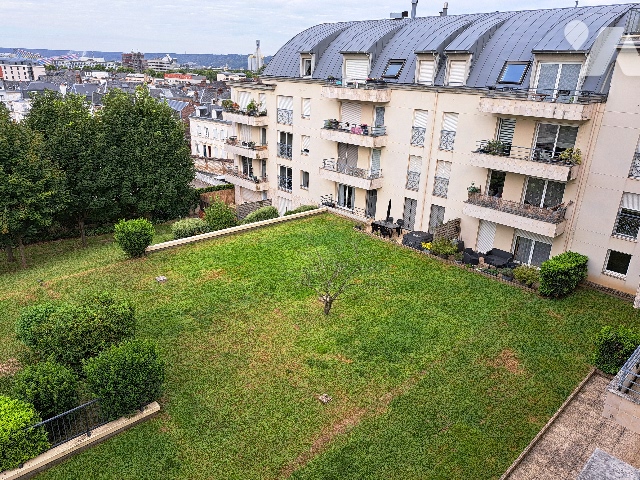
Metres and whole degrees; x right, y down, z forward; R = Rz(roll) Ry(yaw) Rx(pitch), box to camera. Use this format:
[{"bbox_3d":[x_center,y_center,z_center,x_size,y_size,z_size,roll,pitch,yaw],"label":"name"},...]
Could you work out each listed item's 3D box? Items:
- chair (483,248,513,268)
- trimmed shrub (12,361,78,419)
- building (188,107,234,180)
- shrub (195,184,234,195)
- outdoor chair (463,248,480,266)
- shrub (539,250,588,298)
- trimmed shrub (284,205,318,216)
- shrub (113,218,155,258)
[{"bbox_3d":[9.509,1.089,23.838,0.850,0.770,1.200,-17,28,-41],"label":"chair"},{"bbox_3d":[-8.272,4.380,13.491,1.700,1.650,1.750,21,29,39],"label":"trimmed shrub"},{"bbox_3d":[-12.966,-17.178,70.356,14.000,9.300,9.000,20,28,39],"label":"building"},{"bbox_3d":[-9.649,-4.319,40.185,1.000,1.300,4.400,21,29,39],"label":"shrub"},{"bbox_3d":[8.177,0.955,23.950,0.680,0.740,0.720,-4,22,-13],"label":"outdoor chair"},{"bbox_3d":[11.658,1.717,21.304,2.050,1.550,1.200,-17,28,-41],"label":"shrub"},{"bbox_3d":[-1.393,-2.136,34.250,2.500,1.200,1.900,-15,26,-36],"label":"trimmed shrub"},{"bbox_3d":[-10.167,-0.140,24.213,2.100,1.850,2.100,-17,28,-41],"label":"shrub"}]

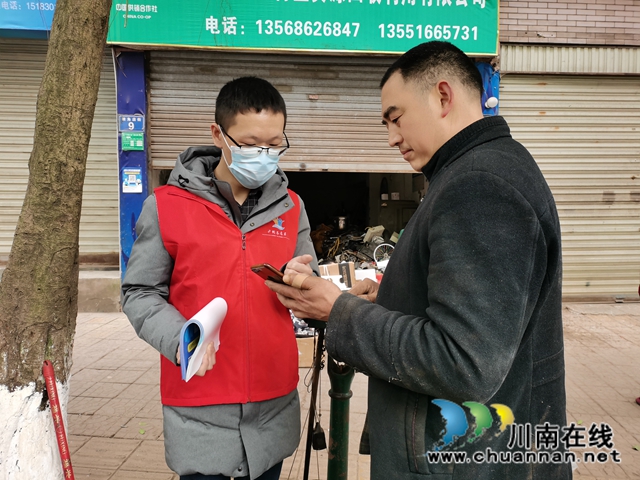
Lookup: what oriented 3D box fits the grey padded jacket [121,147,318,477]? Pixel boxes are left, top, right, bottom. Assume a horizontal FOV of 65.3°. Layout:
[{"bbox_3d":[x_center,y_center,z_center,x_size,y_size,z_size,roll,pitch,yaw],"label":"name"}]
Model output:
[{"bbox_3d":[-0.266,0.178,1.360,0.530,0.860,0.390,-2,6,-23],"label":"grey padded jacket"}]

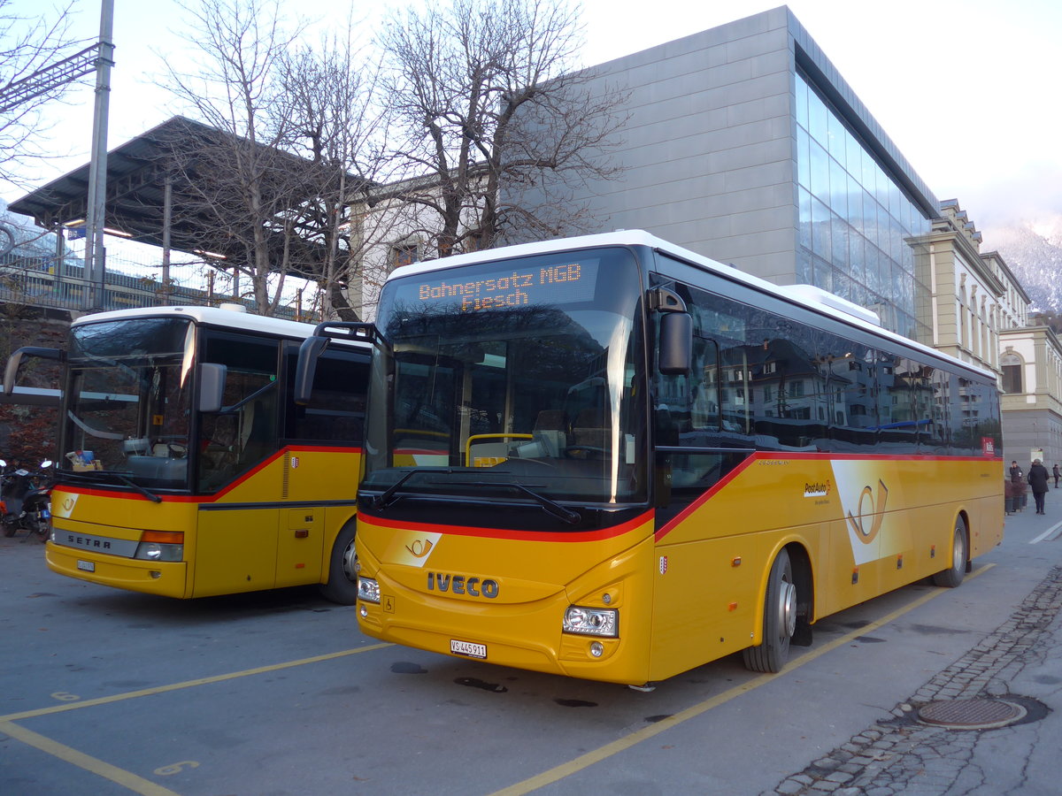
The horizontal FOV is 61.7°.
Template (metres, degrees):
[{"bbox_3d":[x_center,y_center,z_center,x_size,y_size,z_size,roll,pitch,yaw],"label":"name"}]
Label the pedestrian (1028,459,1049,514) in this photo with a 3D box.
[{"bbox_3d":[16.291,2.817,28.459,0.580,1.780,0.400,-1,-4,21],"label":"pedestrian"}]

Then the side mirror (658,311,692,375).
[{"bbox_3d":[0.879,-0.331,5.408,0.190,0.380,0.130,-1,-4,26],"label":"side mirror"}]

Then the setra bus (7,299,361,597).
[{"bbox_3d":[-0.878,0.976,13.533,2.680,3.220,11.700,-3,-5,38],"label":"setra bus"}]

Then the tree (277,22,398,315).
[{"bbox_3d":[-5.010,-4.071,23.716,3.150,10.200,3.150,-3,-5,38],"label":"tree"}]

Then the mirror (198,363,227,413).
[{"bbox_3d":[-2.997,-0.096,8.381,0.250,0.450,0.140,-1,-4,26],"label":"mirror"}]

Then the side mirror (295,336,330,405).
[{"bbox_3d":[-1.695,-0.209,6.886,0.180,0.520,0.250,3,-5,-30],"label":"side mirror"}]

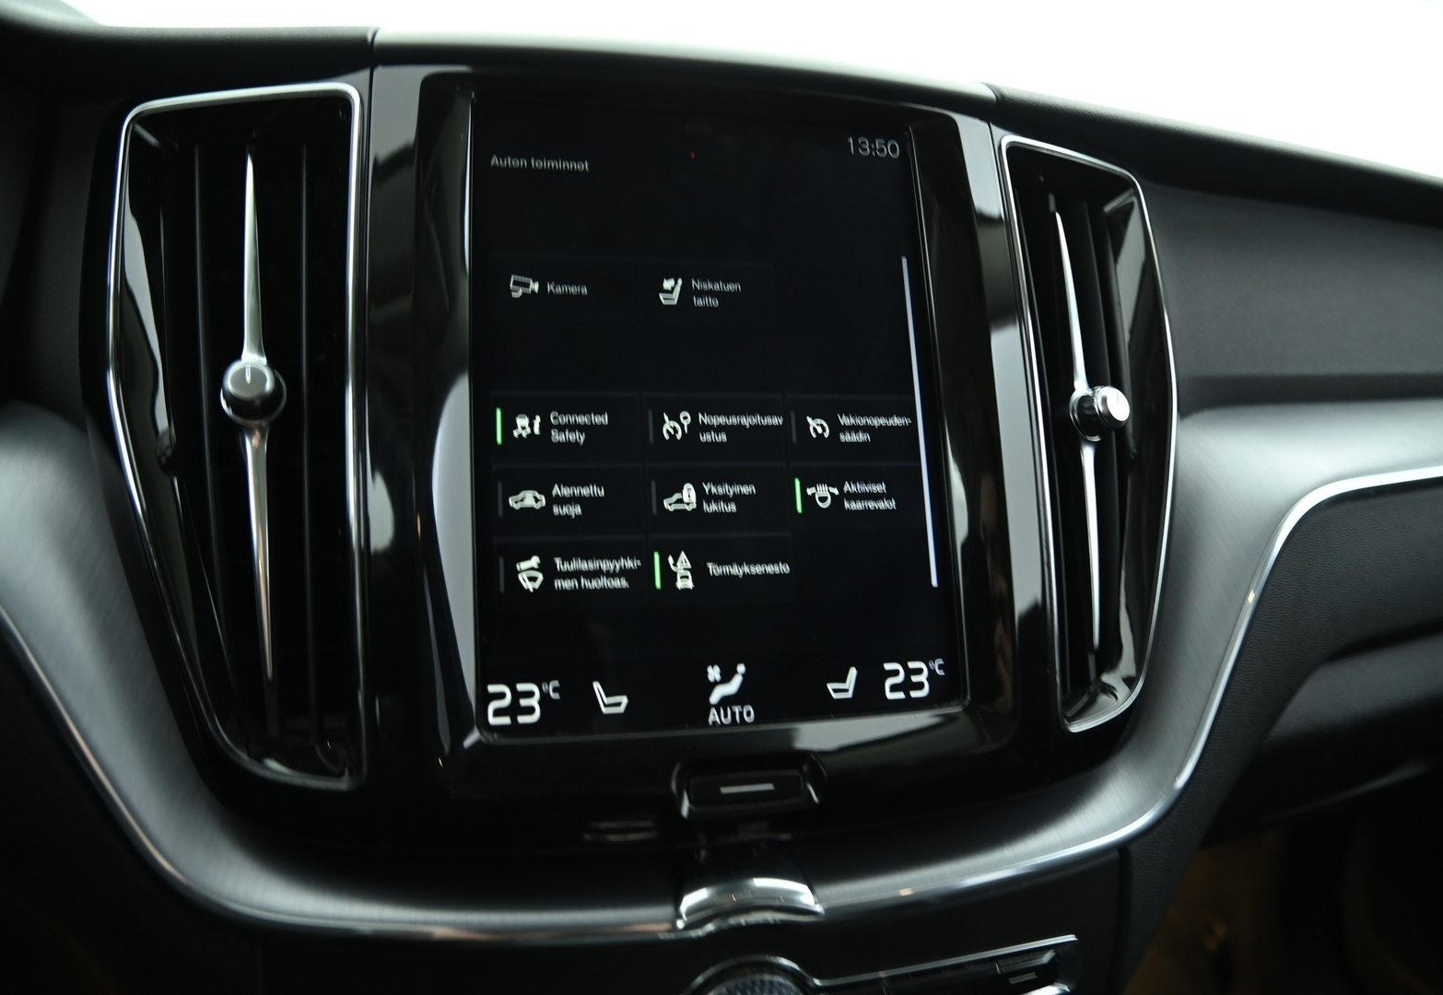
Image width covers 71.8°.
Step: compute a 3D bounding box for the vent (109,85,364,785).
[{"bbox_3d":[-0.131,-0.021,0.270,0.072,0.195,0.034,-5,-10,4],"label":"vent"}]

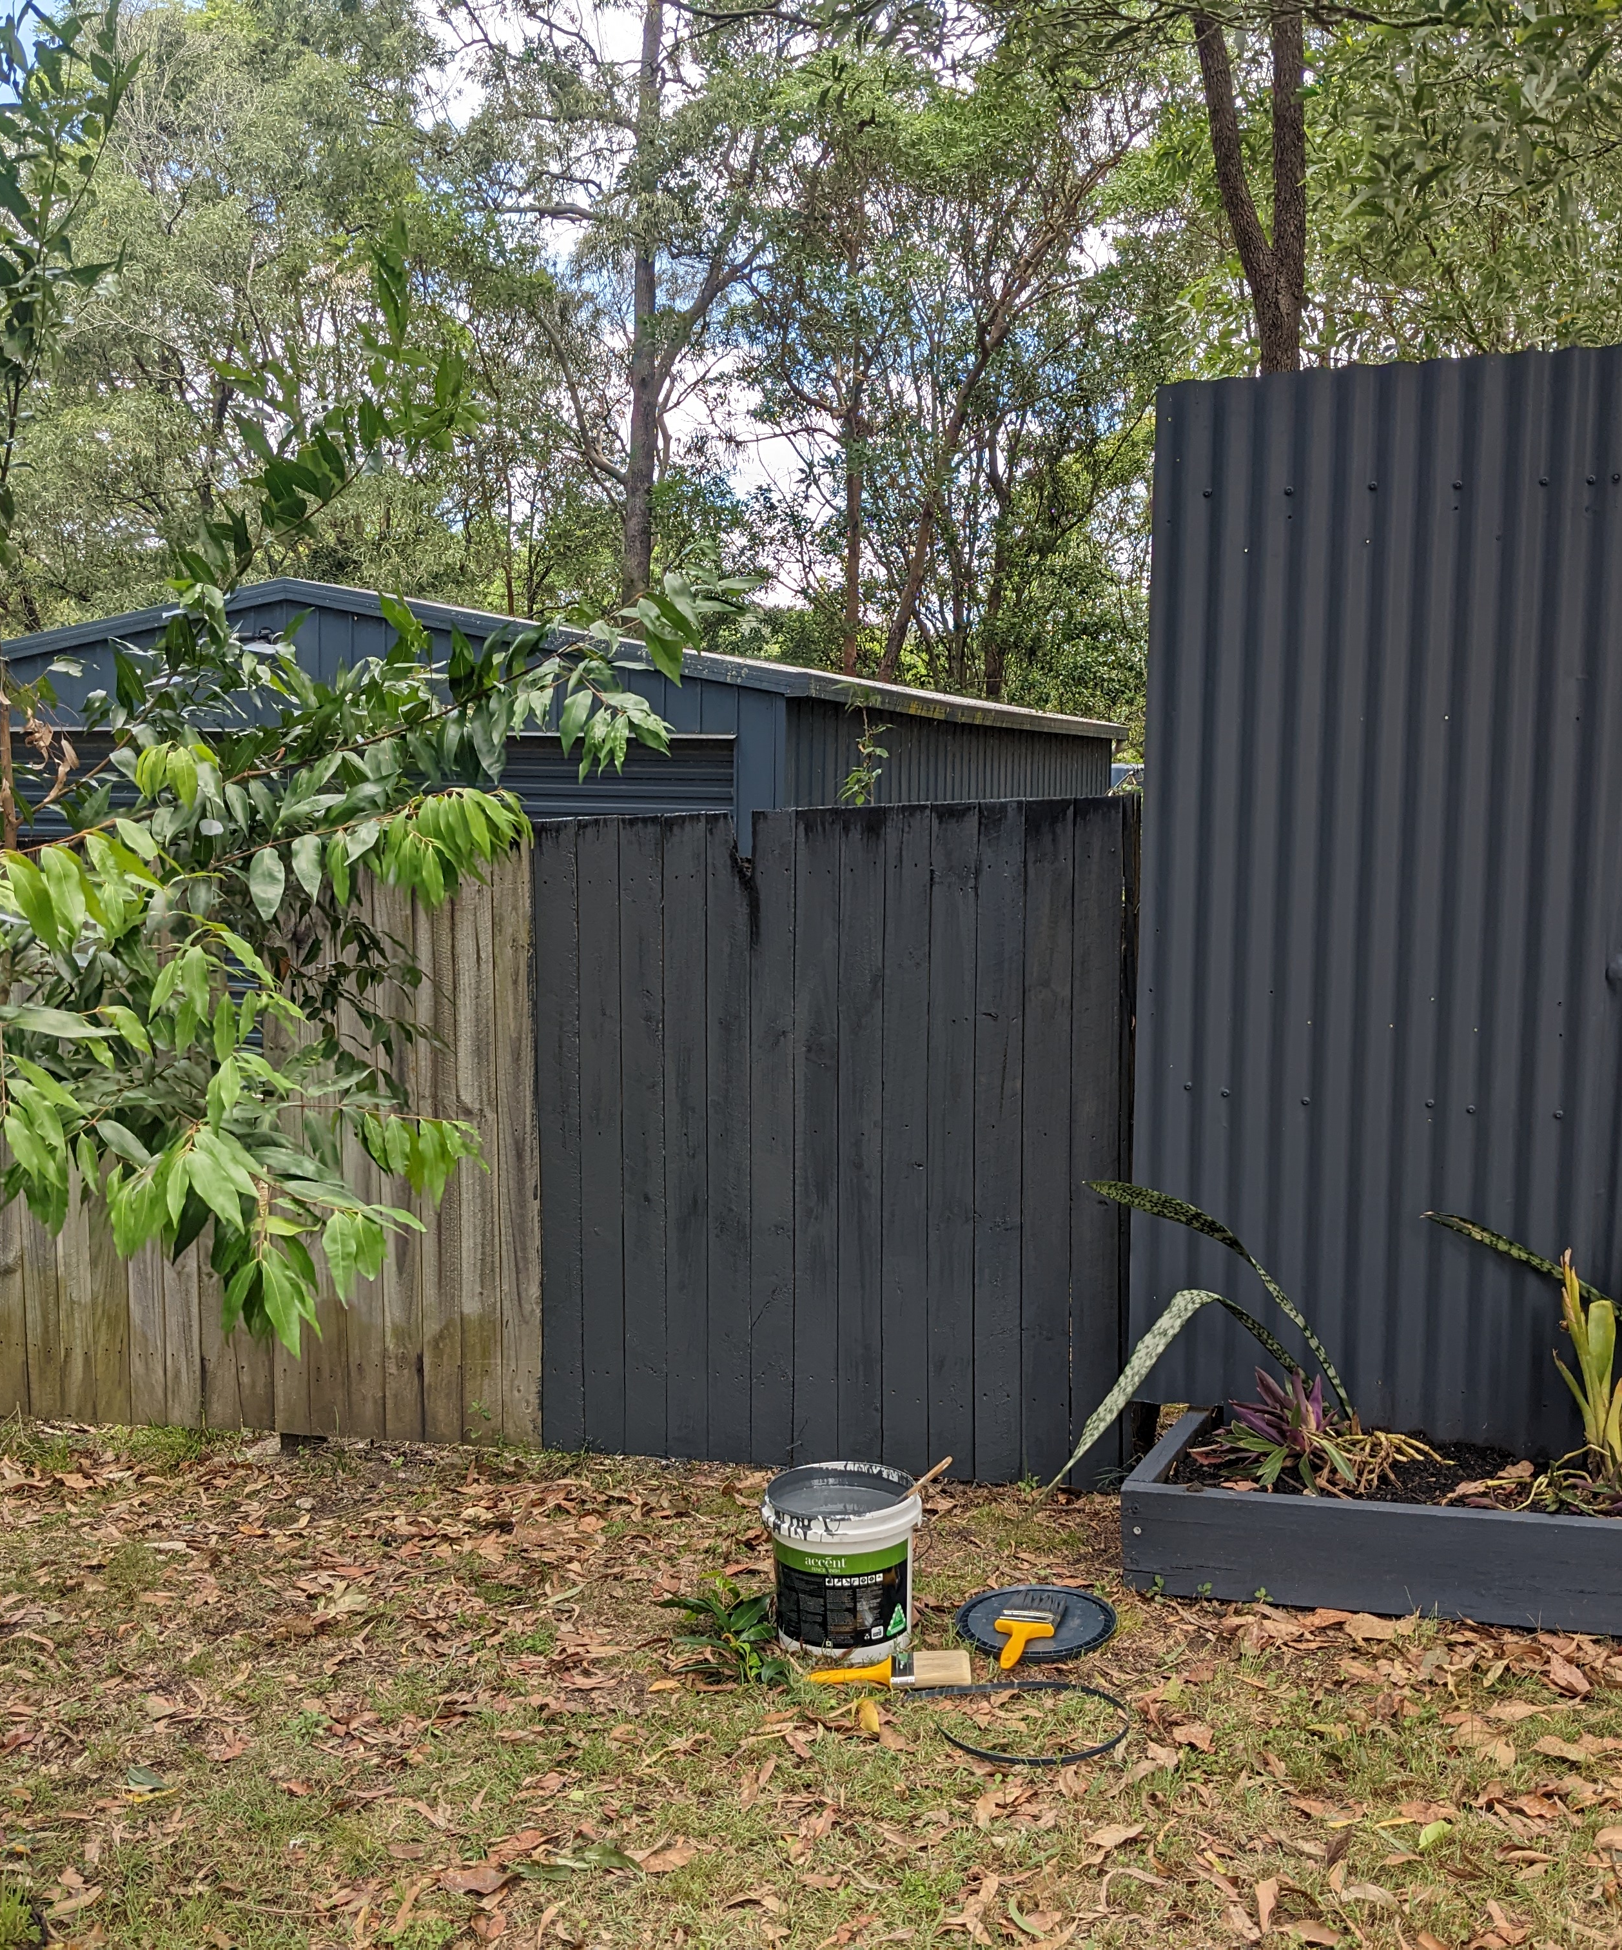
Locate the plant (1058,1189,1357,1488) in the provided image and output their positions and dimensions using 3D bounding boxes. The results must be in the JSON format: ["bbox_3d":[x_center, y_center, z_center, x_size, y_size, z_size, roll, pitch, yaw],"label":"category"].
[{"bbox_3d":[0.721,0.650,3.700,0.500,0.500,0.260,3,6,19],"label":"plant"}]

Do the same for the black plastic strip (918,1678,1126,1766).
[{"bbox_3d":[0.320,1.135,3.088,0.308,0.014,0.238,-4,7,0],"label":"black plastic strip"}]

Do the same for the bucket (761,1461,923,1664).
[{"bbox_3d":[0.057,0.995,3.414,0.267,0.262,0.267,-1,6,3],"label":"bucket"}]

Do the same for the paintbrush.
[{"bbox_3d":[0.126,1.119,3.282,0.264,0.024,0.080,-4,7,1],"label":"paintbrush"}]

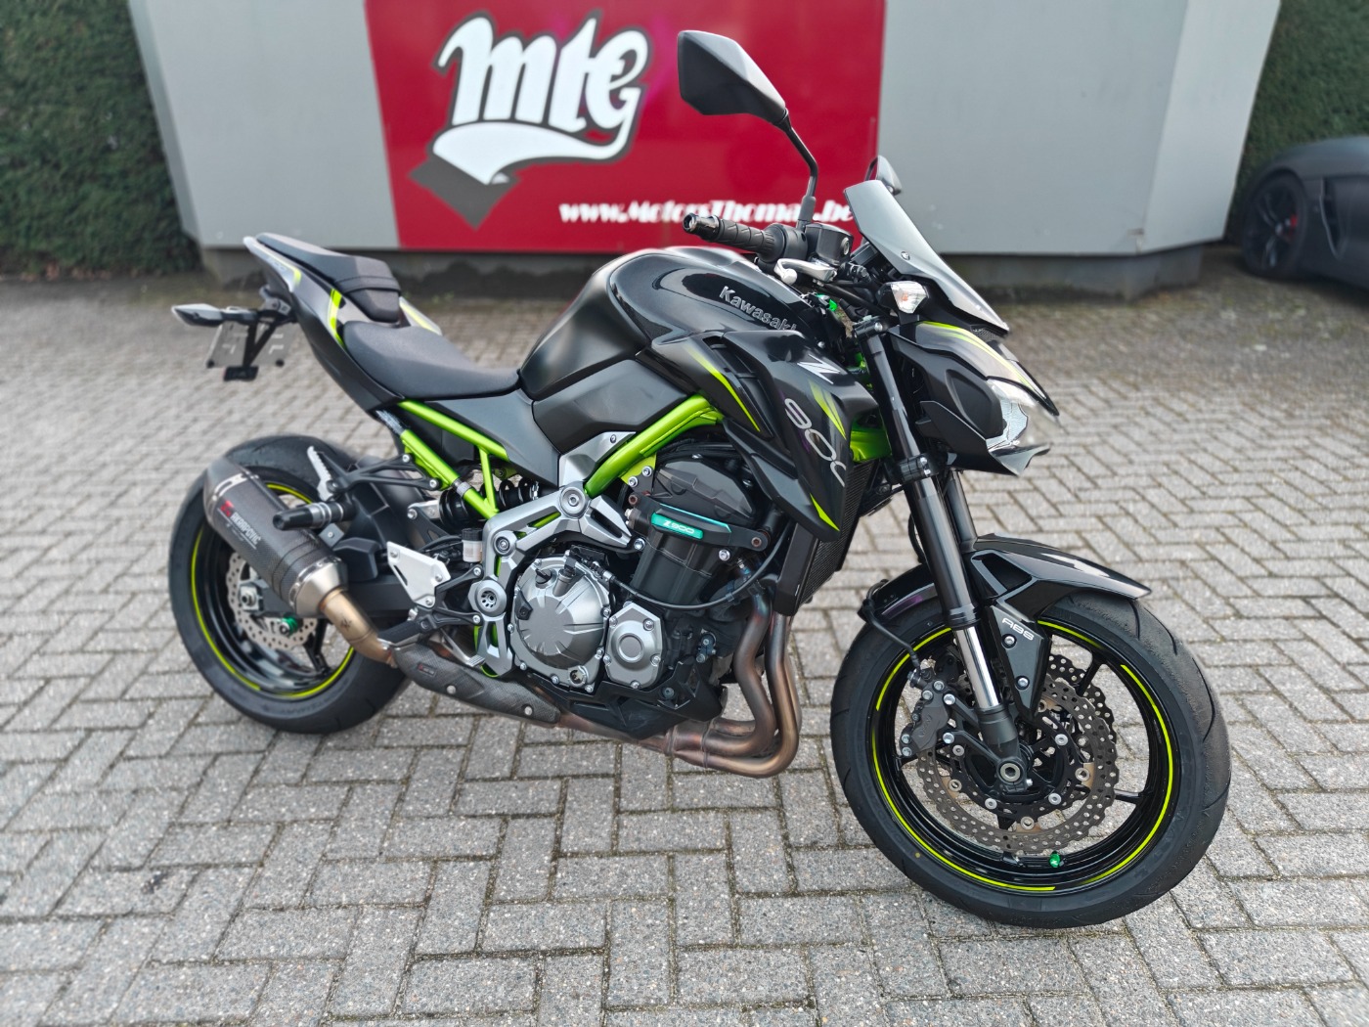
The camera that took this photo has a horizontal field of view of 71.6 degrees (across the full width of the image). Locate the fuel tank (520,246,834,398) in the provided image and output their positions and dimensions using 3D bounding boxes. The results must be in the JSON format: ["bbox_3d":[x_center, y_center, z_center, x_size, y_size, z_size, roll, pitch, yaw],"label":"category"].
[{"bbox_3d":[-0.030,-0.321,1.654,0.580,0.285,0.360,9,10,20],"label":"fuel tank"}]

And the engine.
[{"bbox_3d":[-0.037,0.107,1.712,0.450,0.510,0.450,9,10,20],"label":"engine"}]

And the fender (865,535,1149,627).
[{"bbox_3d":[0.504,0.122,1.505,0.420,0.170,0.190,9,11,21],"label":"fender"}]

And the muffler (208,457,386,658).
[{"bbox_3d":[-0.716,0.086,1.762,0.440,0.140,0.120,42,19,7],"label":"muffler"}]

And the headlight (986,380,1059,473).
[{"bbox_3d":[0.508,-0.133,1.468,0.140,0.150,0.190,9,11,21],"label":"headlight"}]

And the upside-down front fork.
[{"bbox_3d":[0.427,0.043,1.526,0.085,0.745,0.265,-18,0,24],"label":"upside-down front fork"}]

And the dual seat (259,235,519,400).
[{"bbox_3d":[-0.577,-0.385,1.853,0.660,0.285,0.270,9,10,20],"label":"dual seat"}]

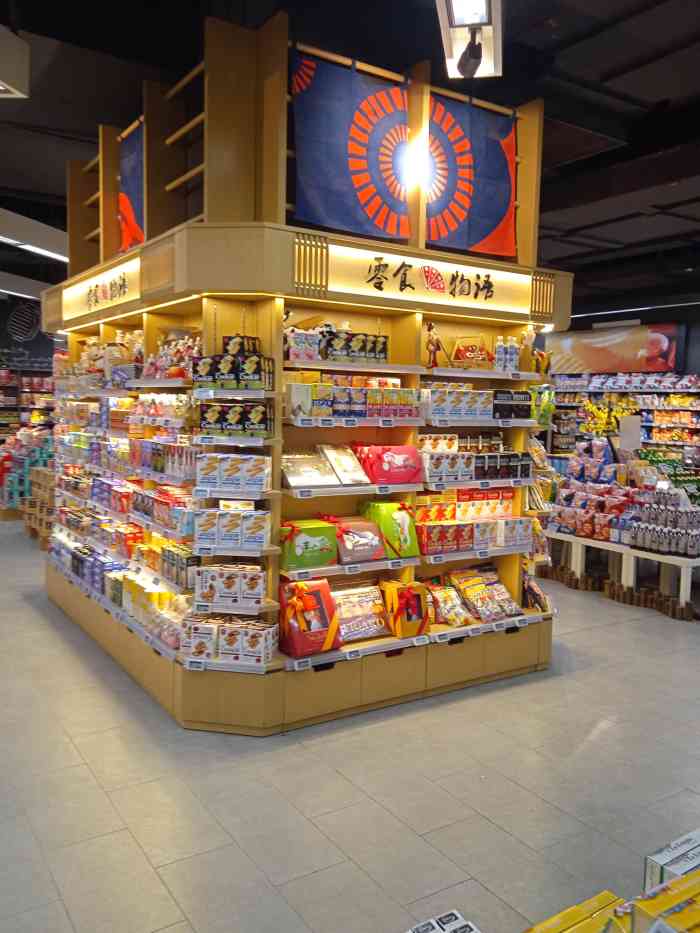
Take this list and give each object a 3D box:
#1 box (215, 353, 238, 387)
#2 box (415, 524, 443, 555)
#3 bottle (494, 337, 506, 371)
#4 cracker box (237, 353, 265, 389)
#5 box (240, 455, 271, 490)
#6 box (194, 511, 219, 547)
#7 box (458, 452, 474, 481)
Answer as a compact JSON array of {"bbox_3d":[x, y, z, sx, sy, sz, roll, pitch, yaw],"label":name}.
[{"bbox_3d":[-0.592,-0.460,3.703,0.117,0.165,0.057,2,5,11],"label":"box"},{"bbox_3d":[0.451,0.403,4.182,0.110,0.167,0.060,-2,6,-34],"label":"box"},{"bbox_3d":[0.904,-0.674,4.528,0.058,0.212,0.058,1,5,0],"label":"bottle"},{"bbox_3d":[-0.455,-0.439,3.556,0.112,0.162,0.054,2,5,11],"label":"cracker box"},{"bbox_3d":[-0.464,0.033,3.704,0.118,0.187,0.055,2,5,10],"label":"box"},{"bbox_3d":[-0.707,0.319,3.772,0.118,0.187,0.055,2,5,10],"label":"box"},{"bbox_3d":[0.668,0.003,4.404,0.110,0.156,0.057,-2,6,-34],"label":"box"}]

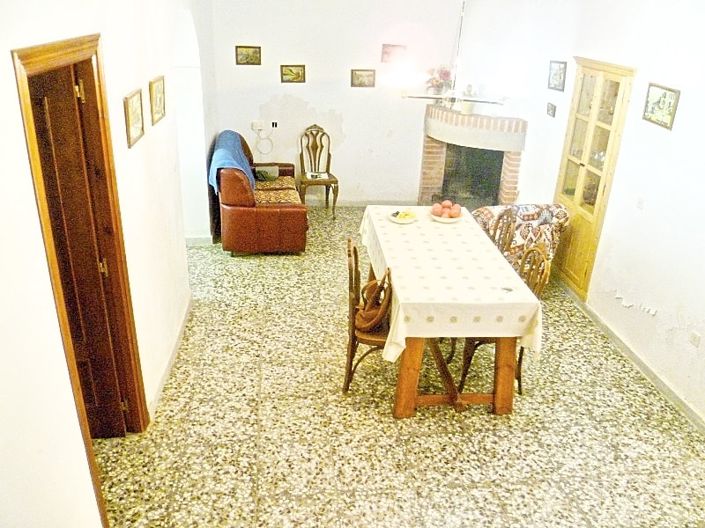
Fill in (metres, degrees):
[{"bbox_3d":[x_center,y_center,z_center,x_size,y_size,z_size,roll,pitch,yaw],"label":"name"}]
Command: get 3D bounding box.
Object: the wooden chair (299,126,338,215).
[{"bbox_3d":[-0.390,-1.032,6.446,0.450,1.000,0.500,-2,25,-8],"label":"wooden chair"}]

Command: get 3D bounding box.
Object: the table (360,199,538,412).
[{"bbox_3d":[0.573,0.223,4.071,0.800,0.775,1.660,0,25,-6],"label":"table"}]

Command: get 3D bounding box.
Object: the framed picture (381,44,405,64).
[{"bbox_3d":[0.455,-2.290,6.225,0.280,0.185,0.025,0,25,-6],"label":"framed picture"}]

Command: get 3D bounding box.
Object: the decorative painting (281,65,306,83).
[{"bbox_3d":[-0.648,-2.071,6.214,0.270,0.180,0.025,0,25,-6],"label":"decorative painting"}]

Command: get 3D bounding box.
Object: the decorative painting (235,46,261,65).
[{"bbox_3d":[-1.109,-2.227,6.094,0.265,0.180,0.025,0,25,-6],"label":"decorative painting"}]

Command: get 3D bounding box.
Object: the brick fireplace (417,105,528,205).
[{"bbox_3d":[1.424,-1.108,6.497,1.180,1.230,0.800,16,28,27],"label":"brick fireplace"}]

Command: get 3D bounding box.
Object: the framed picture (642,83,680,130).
[{"bbox_3d":[2.126,-1.097,3.950,0.025,0.250,0.350,0,25,-6],"label":"framed picture"}]

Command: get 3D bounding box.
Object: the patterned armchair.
[{"bbox_3d":[1.324,-0.258,5.132,0.880,0.820,0.860,0,25,-6],"label":"patterned armchair"}]

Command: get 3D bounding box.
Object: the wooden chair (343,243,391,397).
[{"bbox_3d":[0.180,0.310,3.639,0.480,0.950,0.430,1,25,-2],"label":"wooden chair"}]

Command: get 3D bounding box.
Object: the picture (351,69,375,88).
[{"bbox_3d":[0.122,-2.047,6.304,0.275,0.190,0.025,0,25,-6],"label":"picture"}]

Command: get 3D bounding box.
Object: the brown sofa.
[{"bbox_3d":[-0.961,-0.797,5.943,0.950,0.950,1.360,0,25,-6],"label":"brown sofa"}]

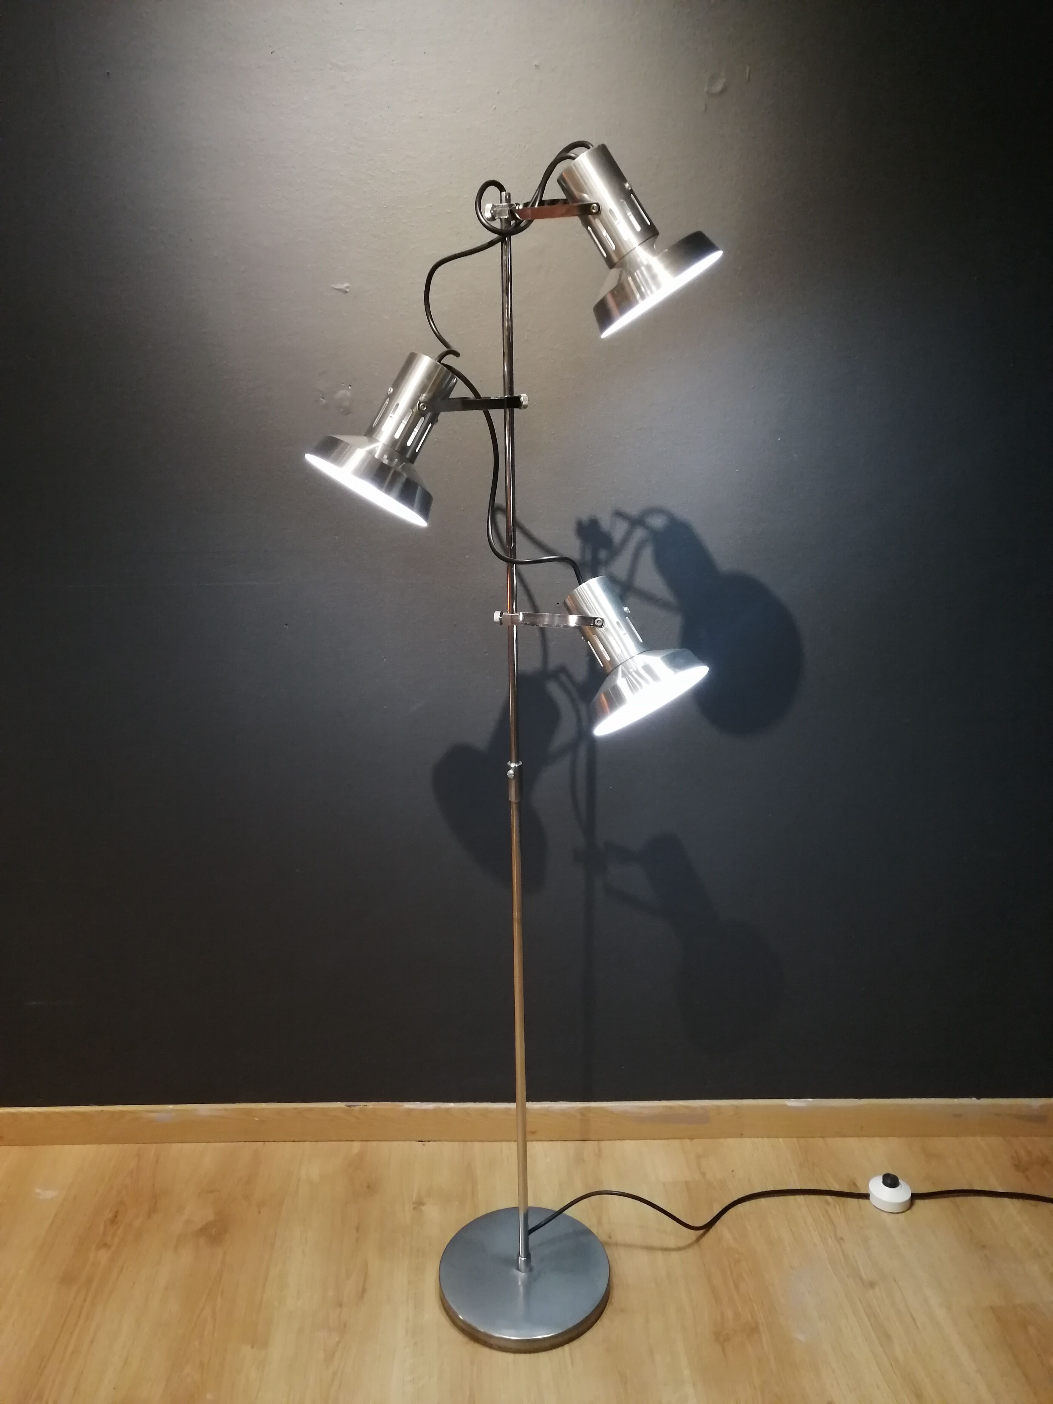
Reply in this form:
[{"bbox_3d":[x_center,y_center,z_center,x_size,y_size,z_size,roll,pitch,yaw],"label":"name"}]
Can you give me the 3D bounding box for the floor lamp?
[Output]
[{"bbox_3d":[-0.011,0.130,1.323,0.432,1.450,0.263,-1,17,0],"label":"floor lamp"}]

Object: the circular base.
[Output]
[{"bbox_3d":[-0.001,0.808,1.544,0.236,0.026,0.236,-1,17,0],"label":"circular base"}]

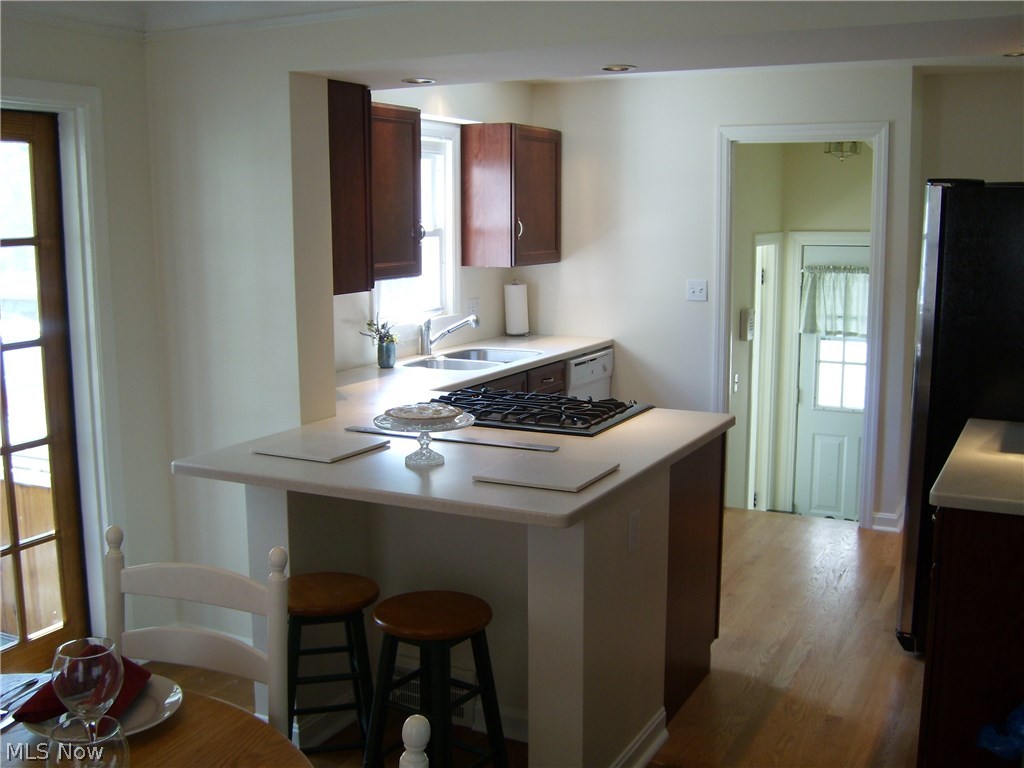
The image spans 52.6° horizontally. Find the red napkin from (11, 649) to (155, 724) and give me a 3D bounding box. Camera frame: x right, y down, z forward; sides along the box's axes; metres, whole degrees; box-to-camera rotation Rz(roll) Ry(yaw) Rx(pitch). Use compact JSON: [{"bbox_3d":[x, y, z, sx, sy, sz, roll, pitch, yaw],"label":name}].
[{"bbox_3d":[-0.756,0.538,1.873,0.250,0.100,0.135,-7,11,-37],"label":"red napkin"}]

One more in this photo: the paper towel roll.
[{"bbox_3d":[0.033,-0.427,6.184,0.137,0.310,0.137,0,9,0],"label":"paper towel roll"}]

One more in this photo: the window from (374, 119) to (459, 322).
[{"bbox_3d":[-0.501,-0.847,5.354,0.100,1.030,0.875,4,10,27],"label":"window"}]

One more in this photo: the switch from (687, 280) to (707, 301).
[{"bbox_3d":[1.043,-0.524,5.828,0.120,0.113,0.016,4,10,27],"label":"switch"}]

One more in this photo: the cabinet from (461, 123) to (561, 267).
[{"bbox_3d":[0.010,-1.068,5.928,0.324,0.762,0.628,4,10,27],"label":"cabinet"}]

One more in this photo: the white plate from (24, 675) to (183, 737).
[{"bbox_3d":[-0.731,0.592,1.879,0.266,0.025,0.266,0,9,0],"label":"white plate"}]

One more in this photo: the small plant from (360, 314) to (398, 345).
[{"bbox_3d":[-0.641,-0.260,5.030,0.130,0.155,0.160,4,10,27],"label":"small plant"}]

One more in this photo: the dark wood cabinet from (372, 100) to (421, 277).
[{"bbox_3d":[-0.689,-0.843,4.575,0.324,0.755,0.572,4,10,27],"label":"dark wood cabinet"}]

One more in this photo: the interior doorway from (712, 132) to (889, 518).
[{"bbox_3d":[1.554,-0.317,5.663,0.884,2.119,0.140,4,10,27],"label":"interior doorway"}]

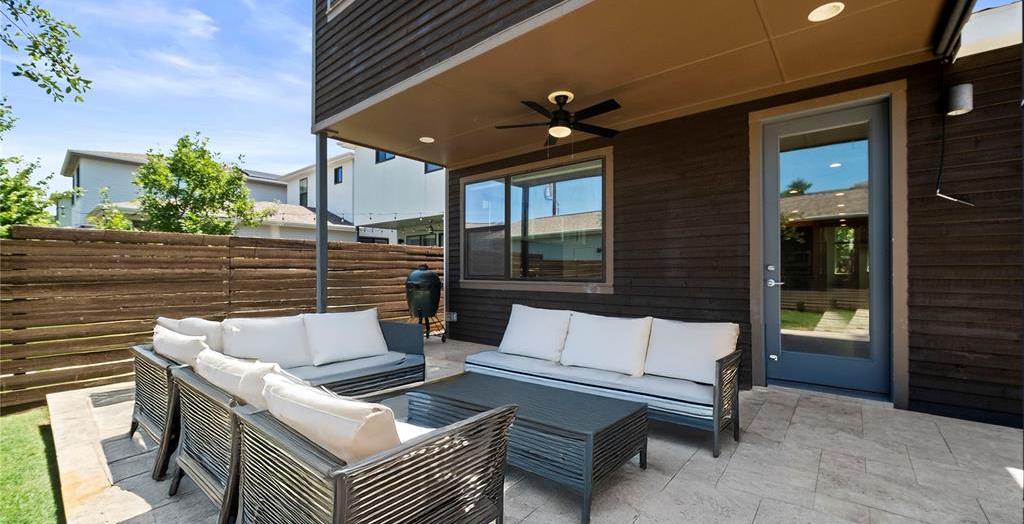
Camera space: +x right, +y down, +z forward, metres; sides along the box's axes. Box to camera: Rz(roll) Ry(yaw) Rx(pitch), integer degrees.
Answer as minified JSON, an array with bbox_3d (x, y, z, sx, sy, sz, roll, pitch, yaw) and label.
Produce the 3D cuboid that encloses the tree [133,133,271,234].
[{"bbox_3d":[-6.630,-0.620,8.500,2.800,4.400,2.800,-1,-1,39],"label":"tree"}]

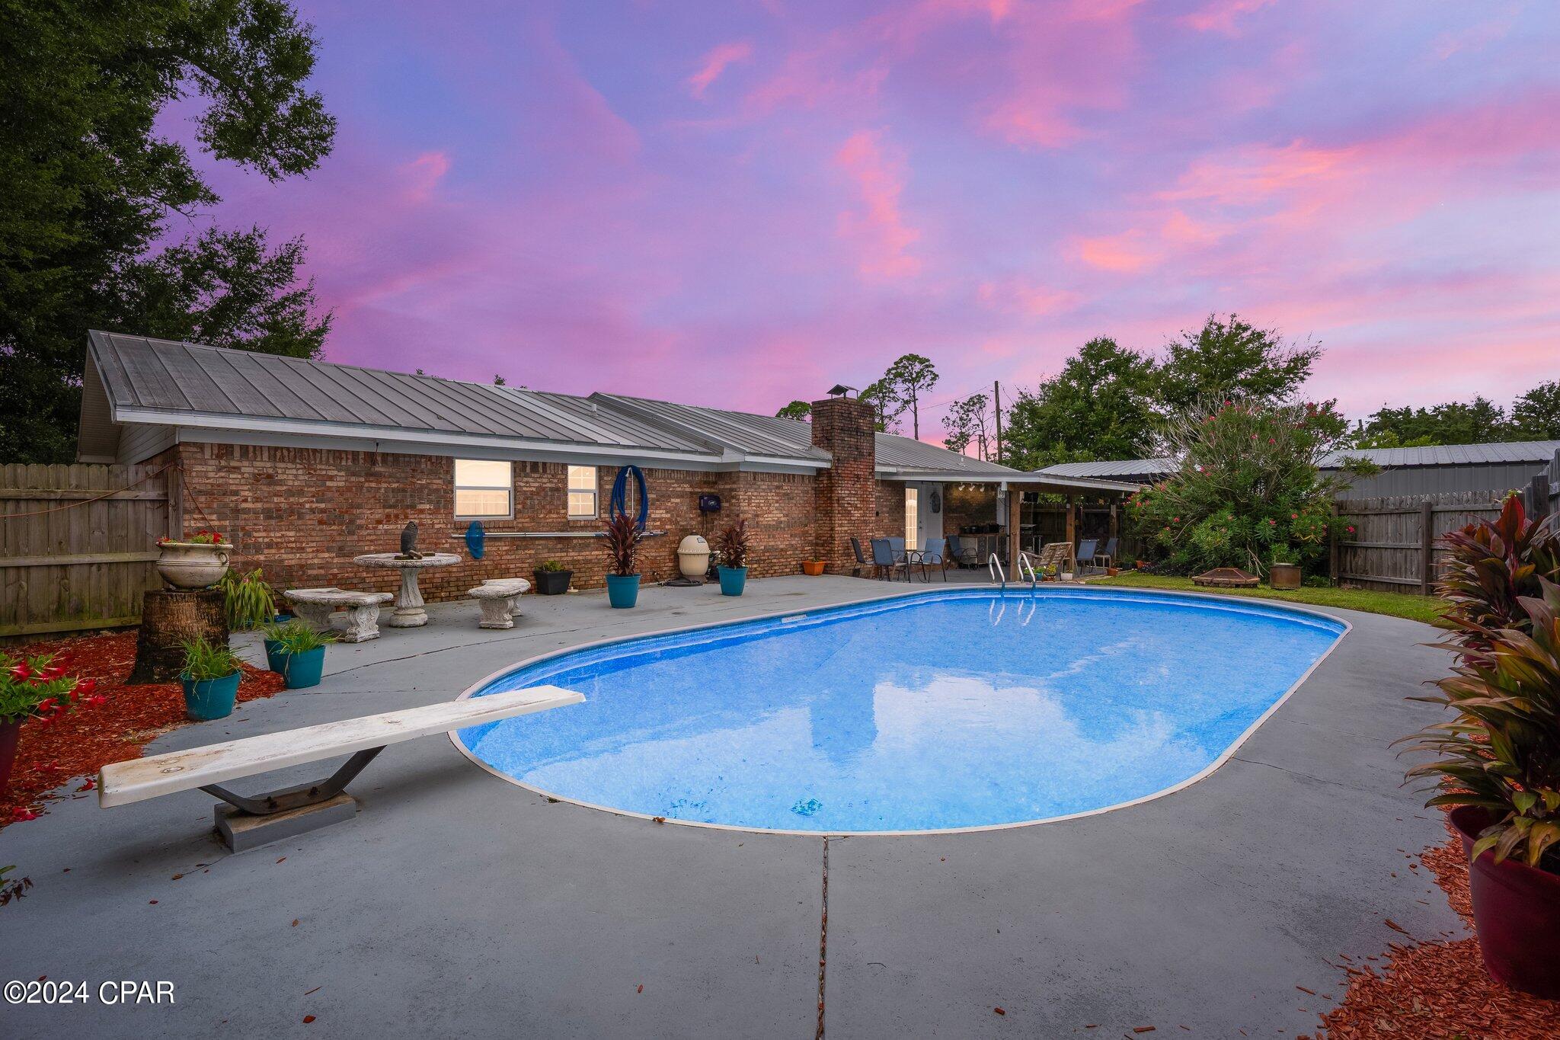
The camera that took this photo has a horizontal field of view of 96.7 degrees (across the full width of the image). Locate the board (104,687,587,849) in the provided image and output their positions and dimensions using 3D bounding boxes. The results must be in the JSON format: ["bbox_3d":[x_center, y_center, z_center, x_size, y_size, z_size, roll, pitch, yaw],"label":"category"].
[{"bbox_3d":[-1.730,1.050,3.030,0.360,0.320,1.770,0,1,44],"label":"board"}]

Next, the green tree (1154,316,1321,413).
[{"bbox_3d":[18.300,-3.534,28.000,7.000,9.700,6.500,0,1,33],"label":"green tree"}]

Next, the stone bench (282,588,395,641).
[{"bbox_3d":[-4.430,0.945,6.930,1.330,0.415,0.550,0,1,27],"label":"stone bench"}]

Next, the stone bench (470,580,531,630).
[{"bbox_3d":[-3.120,0.935,7.830,0.550,0.415,1.330,0,0,-14],"label":"stone bench"}]

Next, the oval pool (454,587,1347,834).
[{"bbox_3d":[2.133,1.668,6.826,4.960,1.100,10.020,0,1,44],"label":"oval pool"}]

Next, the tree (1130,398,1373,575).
[{"bbox_3d":[10.100,-0.668,15.000,4.600,3.870,4.200,0,1,34],"label":"tree"}]

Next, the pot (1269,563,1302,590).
[{"bbox_3d":[8.974,1.000,12.300,0.450,0.450,0.450,0,0,0],"label":"pot"}]

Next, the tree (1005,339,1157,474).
[{"bbox_3d":[12.159,-3.100,28.000,6.400,8.600,6.200,0,0,0],"label":"tree"}]

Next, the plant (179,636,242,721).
[{"bbox_3d":[-3.430,0.941,4.170,0.320,0.465,0.320,-1,1,-39],"label":"plant"}]

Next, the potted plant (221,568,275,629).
[{"bbox_3d":[-5.820,0.825,7.500,0.600,0.660,0.550,0,1,-38],"label":"potted plant"}]

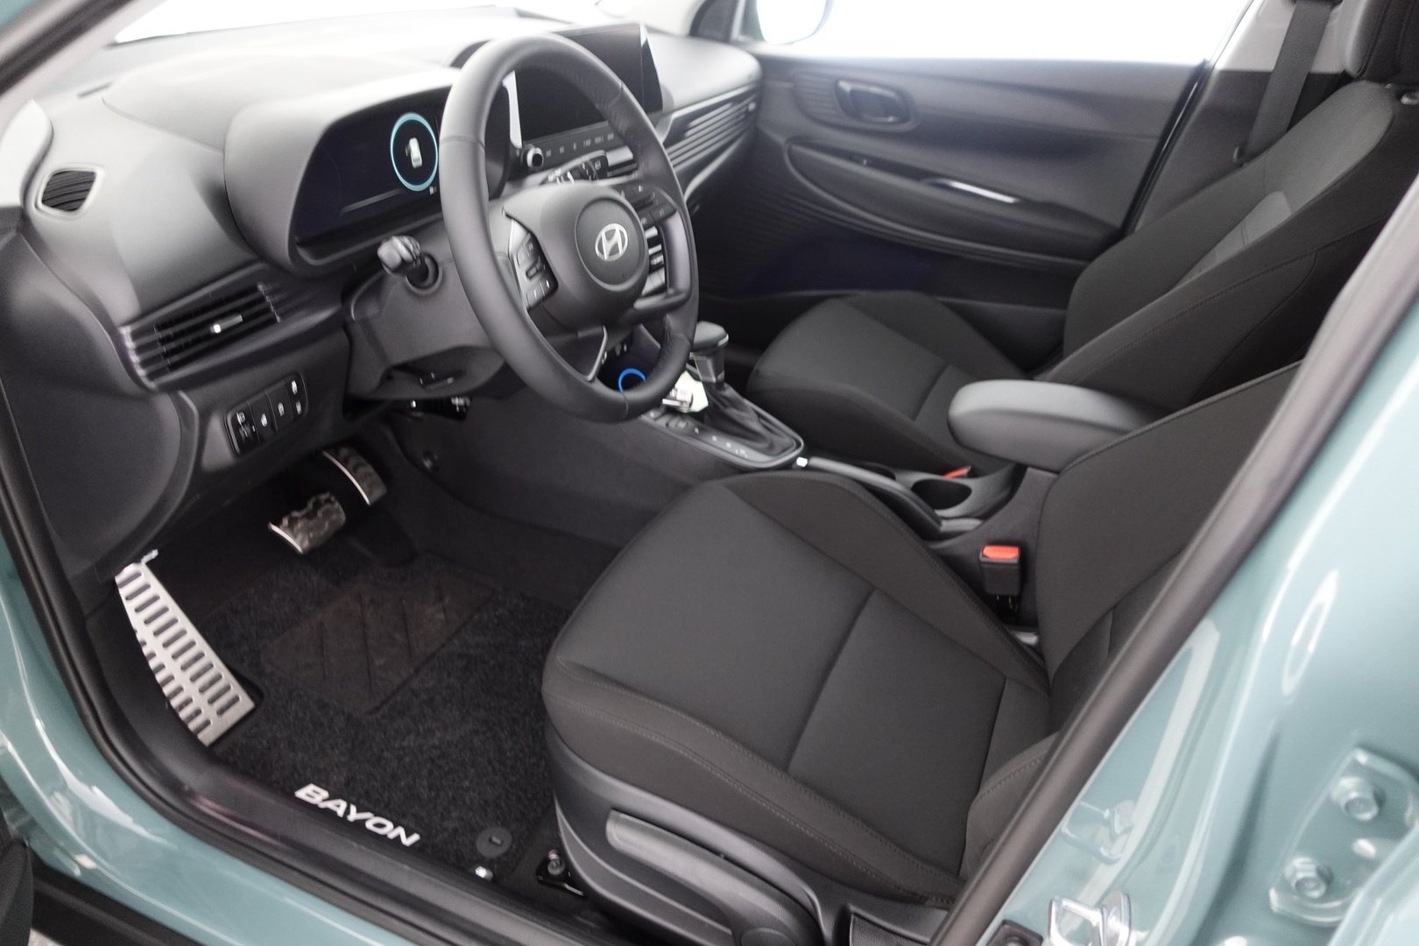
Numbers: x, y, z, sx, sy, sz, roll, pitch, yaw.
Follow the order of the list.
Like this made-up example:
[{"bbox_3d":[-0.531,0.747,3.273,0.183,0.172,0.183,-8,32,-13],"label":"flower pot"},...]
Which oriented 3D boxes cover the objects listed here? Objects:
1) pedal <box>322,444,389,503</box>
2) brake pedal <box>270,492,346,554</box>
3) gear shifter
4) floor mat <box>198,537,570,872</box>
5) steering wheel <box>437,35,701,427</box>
[{"bbox_3d":[-0.528,0.007,1.405,0.033,0.115,0.050,-32,9,35],"label":"pedal"},{"bbox_3d":[-0.546,0.070,1.284,0.065,0.032,0.092,46,36,-3],"label":"brake pedal"},{"bbox_3d":[0.039,-0.123,1.338,0.165,0.175,0.085,15,31,19],"label":"gear shifter"},{"bbox_3d":[-0.392,0.261,1.253,0.560,0.050,0.470,19,33,16],"label":"floor mat"},{"bbox_3d":[-0.129,-0.230,0.921,0.115,0.372,0.372,-8,22,30],"label":"steering wheel"}]

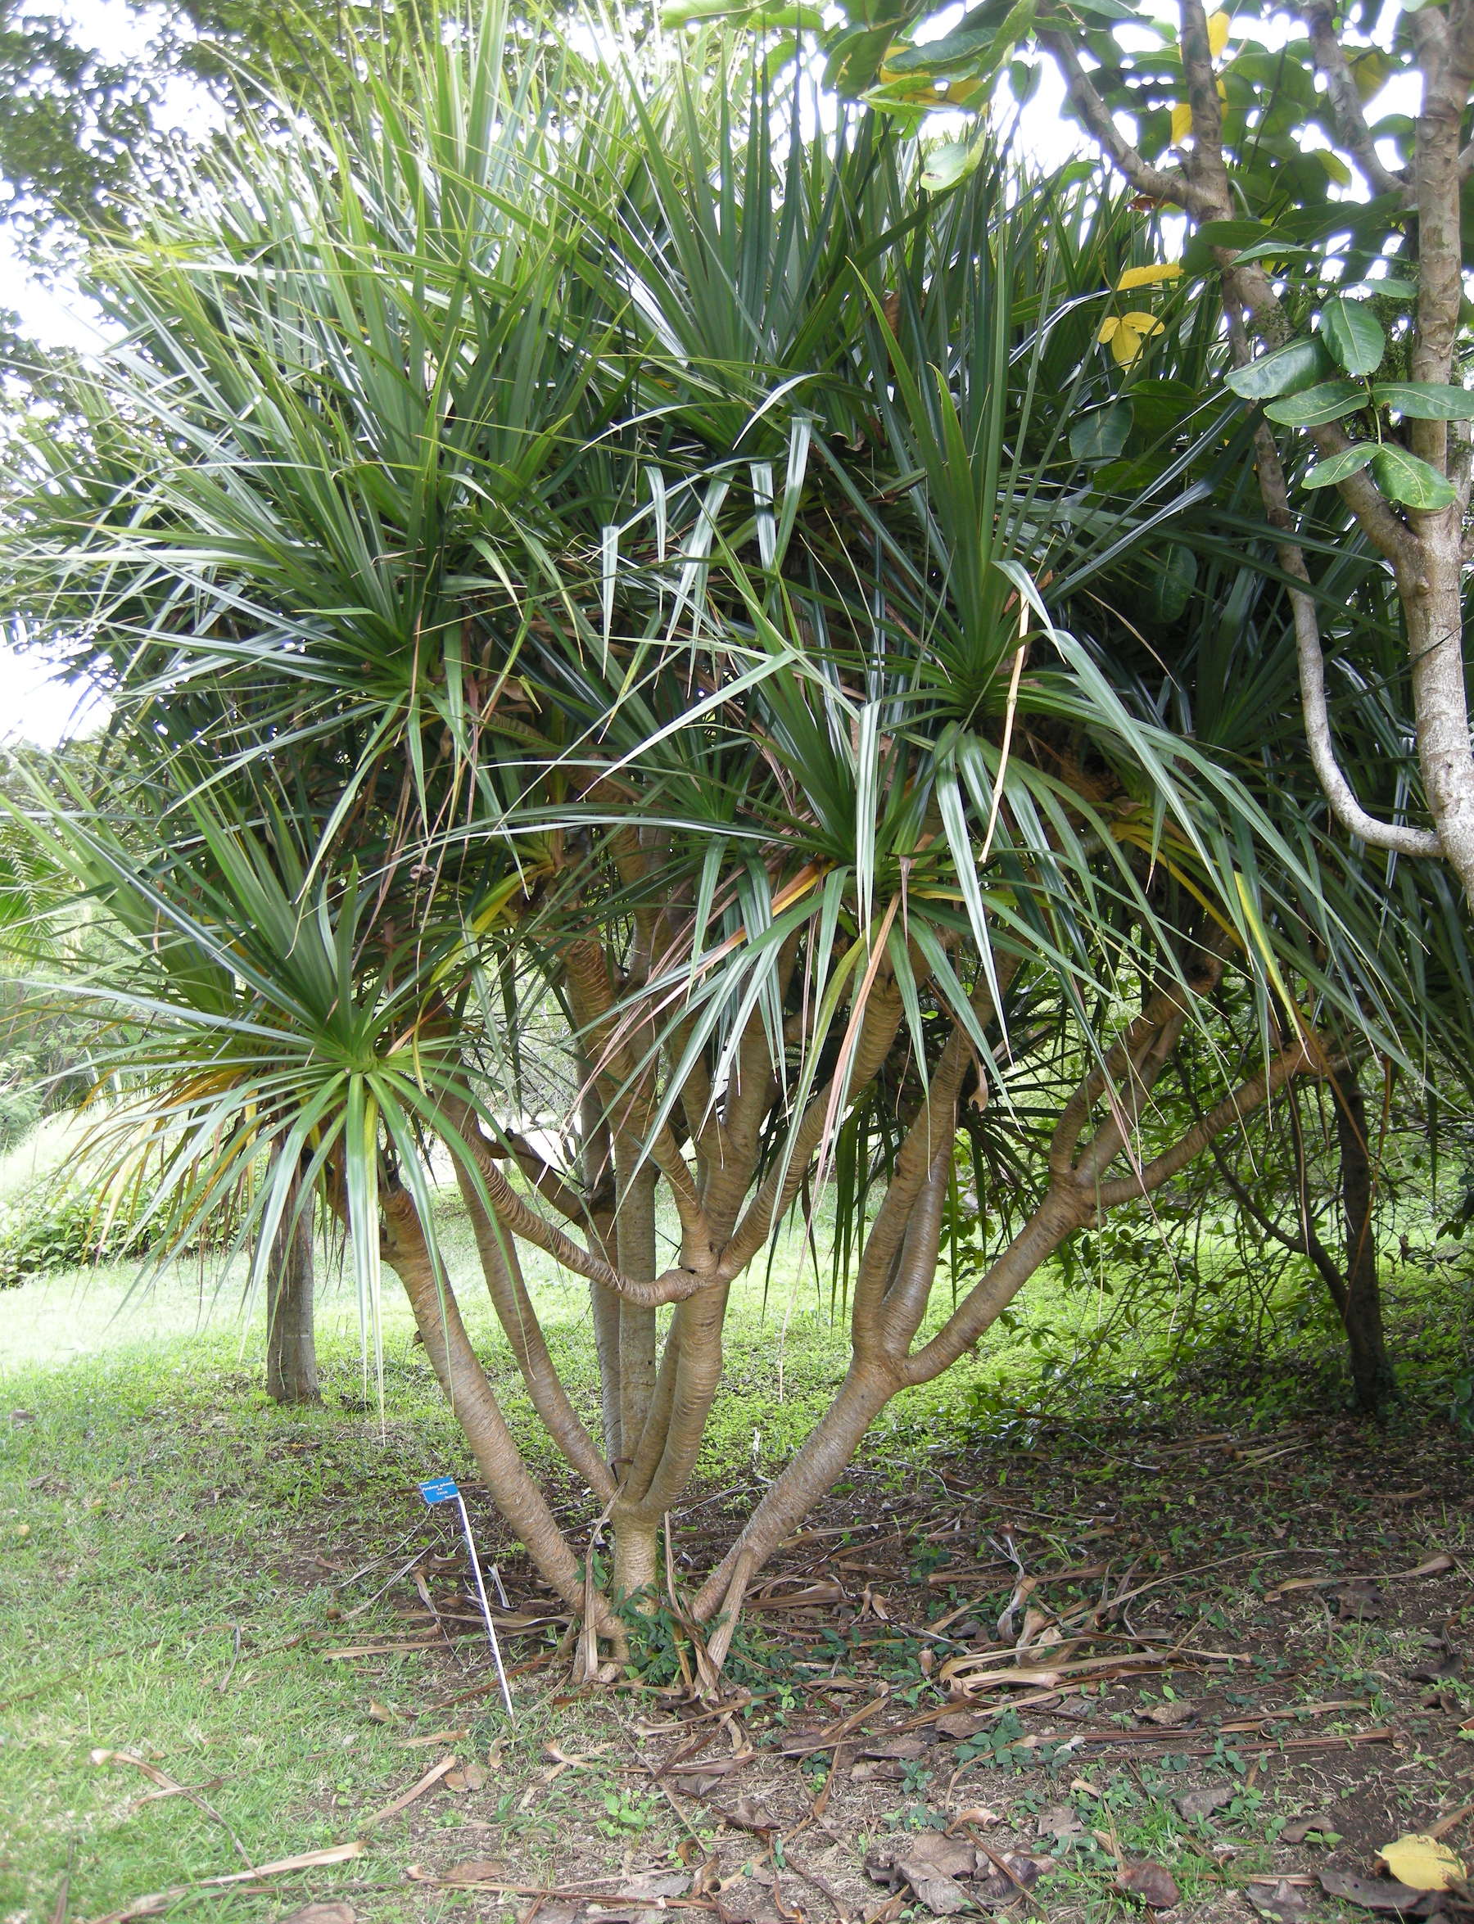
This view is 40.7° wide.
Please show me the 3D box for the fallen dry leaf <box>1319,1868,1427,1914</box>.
[{"bbox_3d":[1.183,1.722,3.688,0.193,0.035,0.080,-1,-3,17],"label":"fallen dry leaf"}]

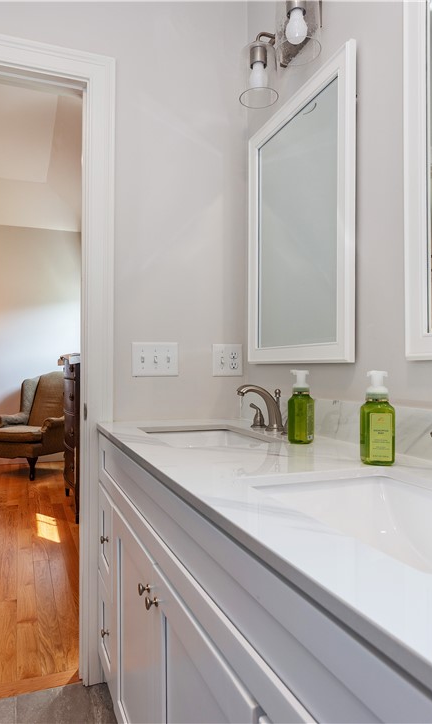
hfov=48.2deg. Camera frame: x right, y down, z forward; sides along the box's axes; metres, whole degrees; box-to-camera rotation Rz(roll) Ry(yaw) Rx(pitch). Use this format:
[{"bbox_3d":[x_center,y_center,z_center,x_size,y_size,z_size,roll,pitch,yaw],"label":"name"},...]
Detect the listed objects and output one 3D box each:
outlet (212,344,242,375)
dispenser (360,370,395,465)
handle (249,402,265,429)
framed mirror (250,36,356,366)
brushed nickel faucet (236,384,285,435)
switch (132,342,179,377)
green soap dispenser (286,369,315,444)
[{"bbox_3d":[0.045,-0.006,1.797,0.117,0.117,0.011,0,-1,-20],"label":"outlet"},{"bbox_3d":[0.337,0.115,0.999,0.062,0.189,0.062,0,0,0],"label":"dispenser"},{"bbox_3d":[0.135,0.180,1.623,0.055,0.069,0.092,0,0,-23],"label":"handle"},{"bbox_3d":[0.239,-0.412,1.508,0.031,0.831,0.568,0,-1,-22],"label":"framed mirror"},{"bbox_3d":[0.136,0.136,1.411,0.152,0.138,0.244,0,-1,-21],"label":"brushed nickel faucet"},{"bbox_3d":[-0.213,-0.009,1.704,0.165,0.117,0.012,0,-1,-20],"label":"switch"},{"bbox_3d":[0.225,0.117,1.274,0.062,0.189,0.062,0,0,31],"label":"green soap dispenser"}]

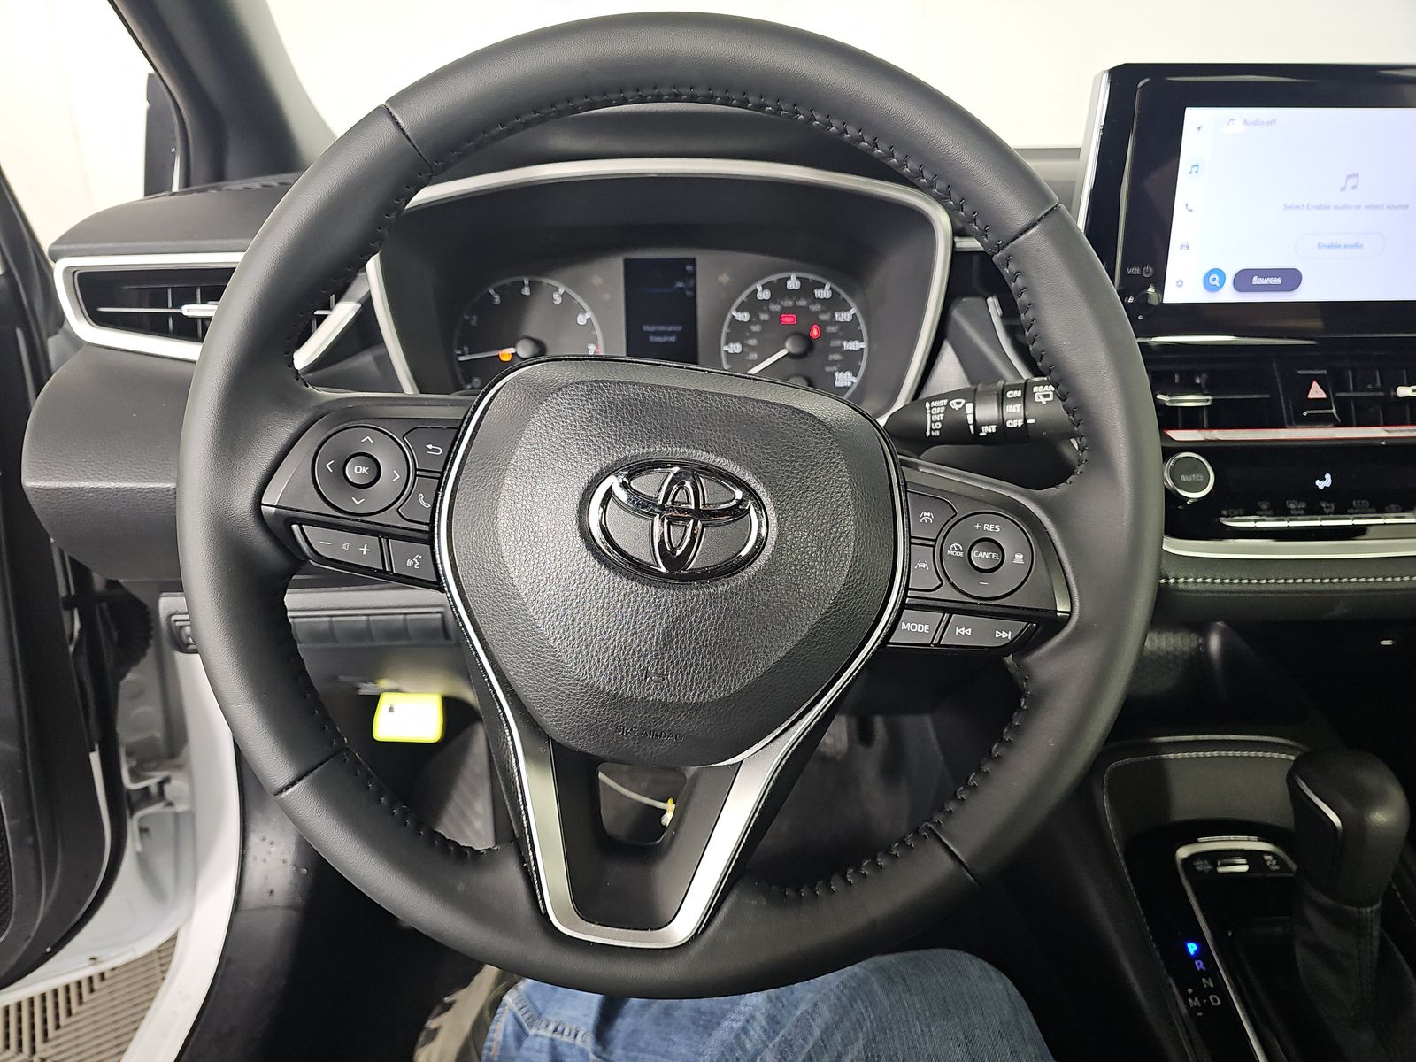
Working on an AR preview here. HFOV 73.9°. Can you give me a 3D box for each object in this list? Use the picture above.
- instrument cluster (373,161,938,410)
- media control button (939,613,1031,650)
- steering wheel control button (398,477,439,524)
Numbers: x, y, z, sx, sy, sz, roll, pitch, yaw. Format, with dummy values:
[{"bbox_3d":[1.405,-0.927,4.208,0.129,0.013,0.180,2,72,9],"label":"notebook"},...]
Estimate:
[{"bbox_3d":[-0.027,-0.136,0.557,0.338,0.157,0.040,0,14,-2],"label":"instrument cluster"},{"bbox_3d":[0.109,0.041,0.375,0.034,0.014,0.007,7,1,-3],"label":"media control button"},{"bbox_3d":[-0.110,-0.011,0.357,0.015,0.018,0.007,8,0,0],"label":"steering wheel control button"}]

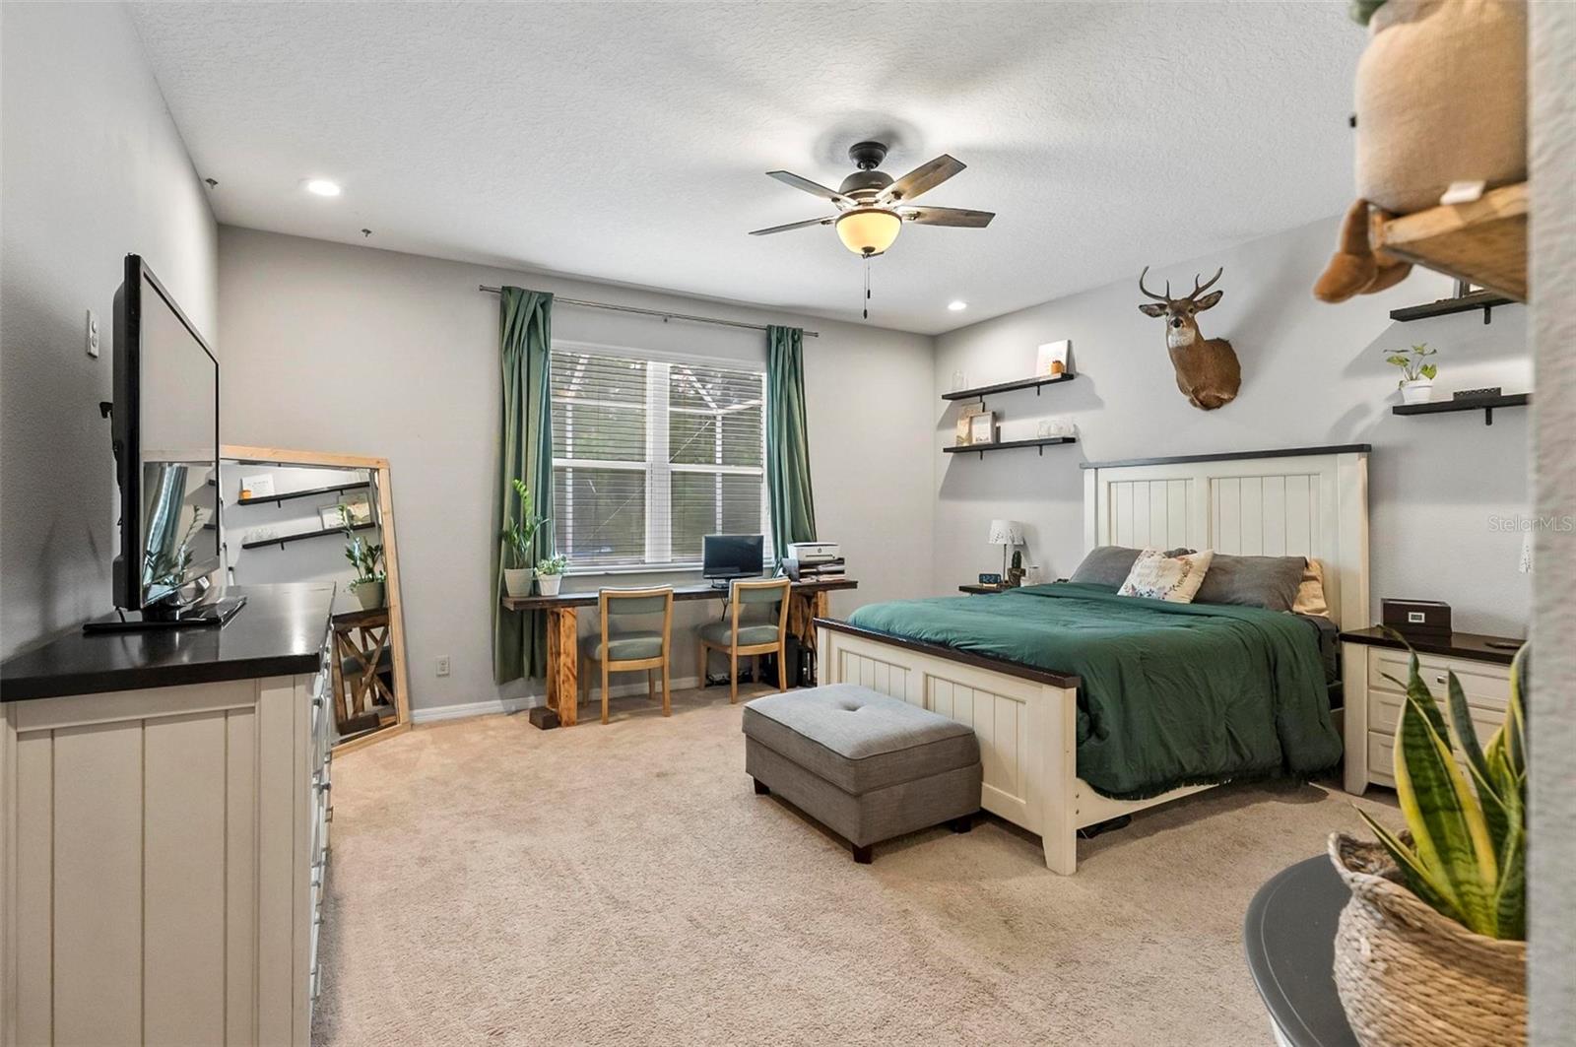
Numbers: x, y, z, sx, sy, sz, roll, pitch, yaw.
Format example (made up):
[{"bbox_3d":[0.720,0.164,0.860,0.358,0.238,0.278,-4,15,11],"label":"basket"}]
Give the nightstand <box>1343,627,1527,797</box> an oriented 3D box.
[{"bbox_3d":[3.000,0.896,3.110,0.450,0.740,0.720,-1,1,-31],"label":"nightstand"}]

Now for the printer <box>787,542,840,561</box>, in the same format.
[{"bbox_3d":[0.196,0.210,5.300,0.380,0.140,0.220,-1,1,-29],"label":"printer"}]

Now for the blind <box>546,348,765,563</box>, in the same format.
[{"bbox_3d":[-0.955,-0.482,5.255,1.770,1.580,0.070,-1,1,-30],"label":"blind"}]

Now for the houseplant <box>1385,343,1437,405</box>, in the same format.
[{"bbox_3d":[3.010,-0.727,3.385,0.170,0.280,0.170,-1,1,-32],"label":"houseplant"}]

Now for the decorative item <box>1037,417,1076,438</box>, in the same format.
[{"bbox_3d":[1.980,-0.710,5.150,0.090,0.140,0.260,-1,1,-32],"label":"decorative item"}]

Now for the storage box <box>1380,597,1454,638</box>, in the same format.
[{"bbox_3d":[2.986,0.446,3.332,0.235,0.135,0.200,0,1,38],"label":"storage box"}]

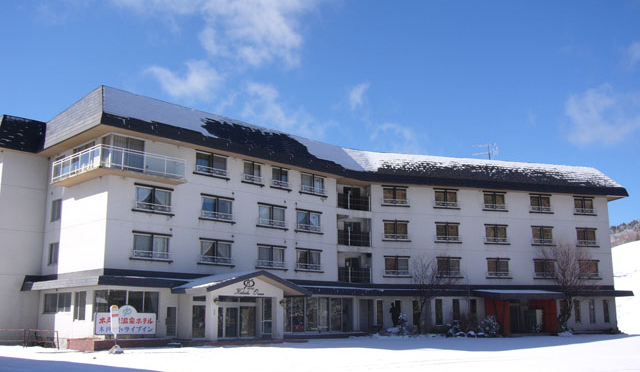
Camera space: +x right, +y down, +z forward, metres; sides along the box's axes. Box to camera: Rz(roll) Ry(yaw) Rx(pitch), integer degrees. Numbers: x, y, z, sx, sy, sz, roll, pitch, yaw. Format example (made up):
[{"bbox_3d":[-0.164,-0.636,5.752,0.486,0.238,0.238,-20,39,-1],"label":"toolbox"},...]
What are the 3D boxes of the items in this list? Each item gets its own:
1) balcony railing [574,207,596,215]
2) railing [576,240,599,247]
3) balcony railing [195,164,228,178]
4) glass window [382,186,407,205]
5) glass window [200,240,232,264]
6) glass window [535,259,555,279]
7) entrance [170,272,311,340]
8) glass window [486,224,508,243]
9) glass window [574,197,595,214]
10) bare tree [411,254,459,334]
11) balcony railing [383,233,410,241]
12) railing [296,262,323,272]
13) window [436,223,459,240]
[{"bbox_3d":[24.927,2.300,60.755,2.350,0.680,0.280,3,-12,-16],"label":"balcony railing"},{"bbox_3d":[24.521,5.277,59.185,2.390,0.530,0.200,3,-12,-15],"label":"railing"},{"bbox_3d":[-6.711,-0.860,40.838,2.578,0.503,0.200,11,-16,-42],"label":"balcony railing"},{"bbox_3d":[5.976,0.812,51.381,2.050,1.383,0.200,3,-12,-15],"label":"glass window"},{"bbox_3d":[-6.386,4.148,40.219,2.441,1.458,0.200,11,-16,-42],"label":"glass window"},{"bbox_3d":[20.006,7.372,57.614,2.154,1.534,0.150,3,-12,-15],"label":"glass window"},{"bbox_3d":[-4.725,7.719,41.695,8.400,4.350,3.500,11,-16,-44],"label":"entrance"},{"bbox_3d":[15.999,4.404,58.663,2.206,1.534,0.150,3,-12,-15],"label":"glass window"},{"bbox_3d":[25.230,1.906,61.729,2.139,1.555,0.150,3,-12,-15],"label":"glass window"},{"bbox_3d":[9.217,8.693,52.088,3.700,6.300,3.400,0,-12,0],"label":"bare tree"},{"bbox_3d":[6.066,4.016,50.617,2.309,0.505,0.200,3,-12,-15],"label":"balcony railing"},{"bbox_3d":[-0.633,5.694,45.294,2.517,0.544,0.200,11,-16,-42],"label":"railing"},{"bbox_3d":[10.995,3.967,55.801,2.154,1.534,0.150,3,-12,-15],"label":"window"}]

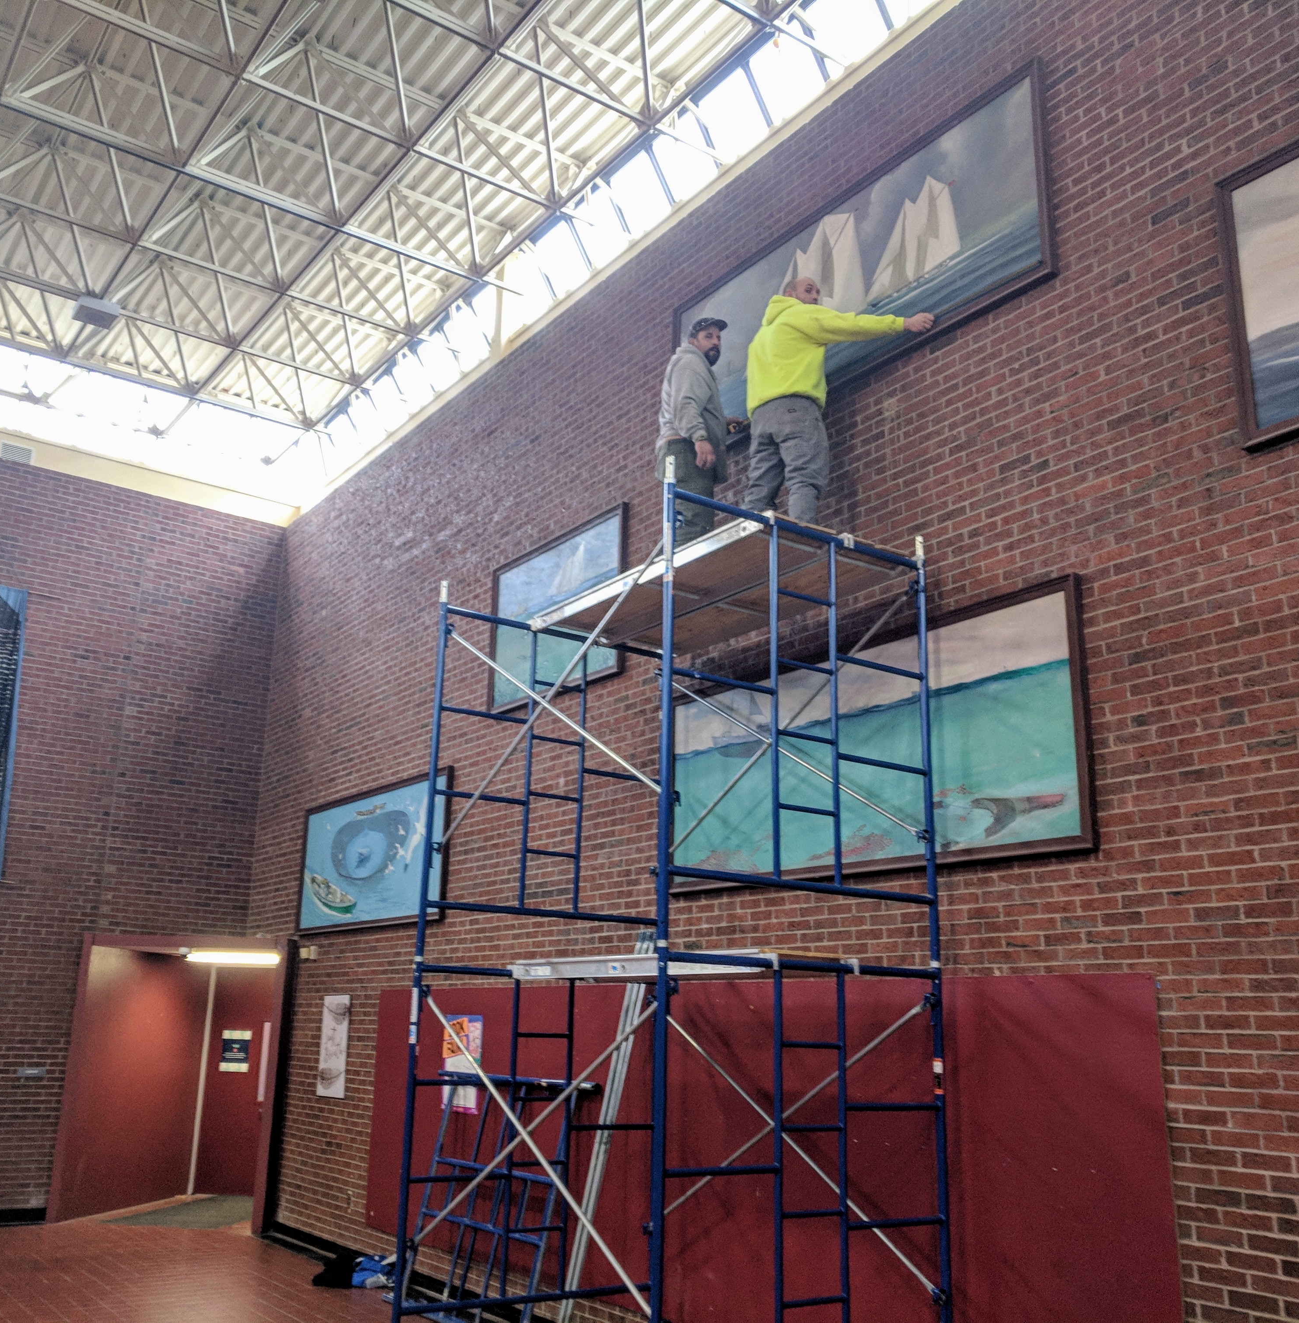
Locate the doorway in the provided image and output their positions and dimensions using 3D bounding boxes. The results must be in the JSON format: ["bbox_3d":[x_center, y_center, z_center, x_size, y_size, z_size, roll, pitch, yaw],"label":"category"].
[{"bbox_3d":[-4.499,3.925,12.434,2.100,2.630,0.250,-2,-15,10],"label":"doorway"}]

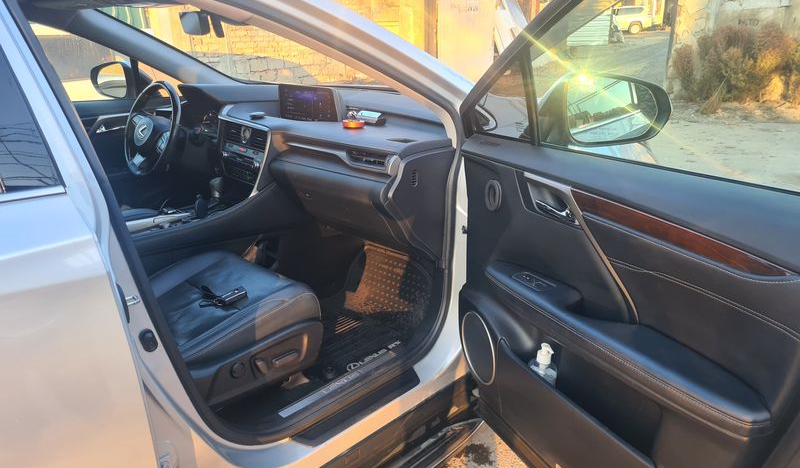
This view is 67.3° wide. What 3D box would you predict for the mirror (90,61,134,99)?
[{"bbox_3d":[-1.263,-0.693,2.683,0.235,0.165,0.120,10,22,29],"label":"mirror"}]

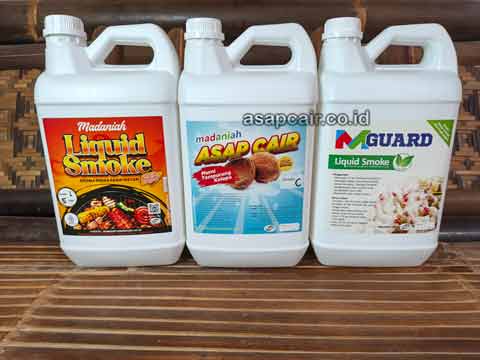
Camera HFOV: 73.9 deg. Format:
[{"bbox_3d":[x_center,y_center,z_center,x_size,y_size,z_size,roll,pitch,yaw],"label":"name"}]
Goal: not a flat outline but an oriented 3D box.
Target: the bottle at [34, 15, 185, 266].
[{"bbox_3d":[-0.163,-0.049,0.436,0.162,0.314,0.127,-1,16,-2],"label":"bottle"}]

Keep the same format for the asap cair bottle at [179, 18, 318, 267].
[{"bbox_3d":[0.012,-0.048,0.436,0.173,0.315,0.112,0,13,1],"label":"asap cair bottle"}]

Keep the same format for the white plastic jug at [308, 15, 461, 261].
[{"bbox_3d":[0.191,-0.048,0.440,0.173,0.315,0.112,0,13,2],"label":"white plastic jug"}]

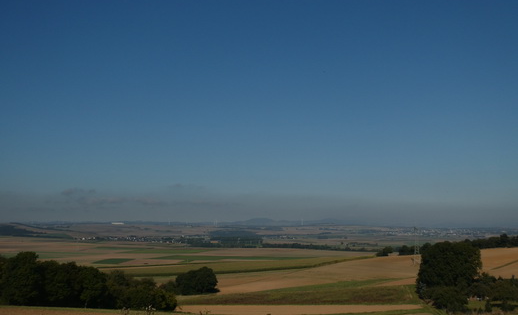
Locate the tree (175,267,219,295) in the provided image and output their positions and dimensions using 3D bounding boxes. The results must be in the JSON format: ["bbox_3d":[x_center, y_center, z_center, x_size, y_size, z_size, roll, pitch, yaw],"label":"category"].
[{"bbox_3d":[-18.028,35.767,190.000,12.400,8.200,10.000,0,-5,0],"label":"tree"}]

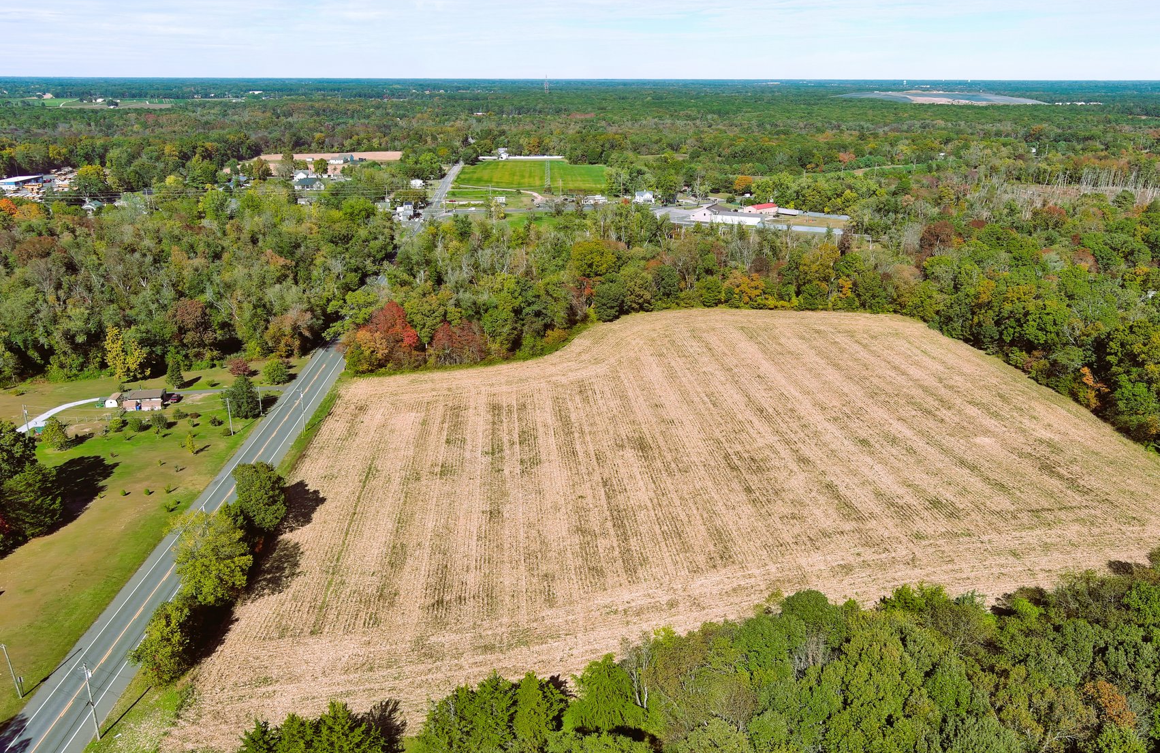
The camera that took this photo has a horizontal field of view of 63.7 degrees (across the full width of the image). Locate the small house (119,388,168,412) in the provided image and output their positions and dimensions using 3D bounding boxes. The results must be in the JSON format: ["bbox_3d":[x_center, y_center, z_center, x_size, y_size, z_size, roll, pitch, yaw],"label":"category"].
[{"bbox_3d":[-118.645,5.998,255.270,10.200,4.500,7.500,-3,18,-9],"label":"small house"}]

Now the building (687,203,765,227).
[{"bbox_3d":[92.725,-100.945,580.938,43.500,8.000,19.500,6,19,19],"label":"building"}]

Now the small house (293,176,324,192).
[{"bbox_3d":[-210.441,-151.212,733.188,22.300,8.200,12.000,0,18,0],"label":"small house"}]

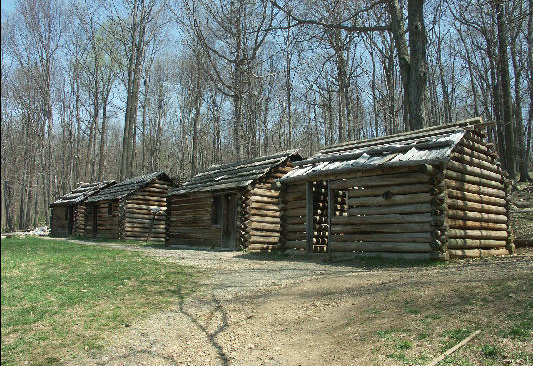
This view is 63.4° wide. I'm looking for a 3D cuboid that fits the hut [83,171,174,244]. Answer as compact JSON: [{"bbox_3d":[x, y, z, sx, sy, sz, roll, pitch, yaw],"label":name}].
[{"bbox_3d":[-7.150,1.440,24.200,4.400,3.500,5.200,6,-9,-41],"label":"hut"}]

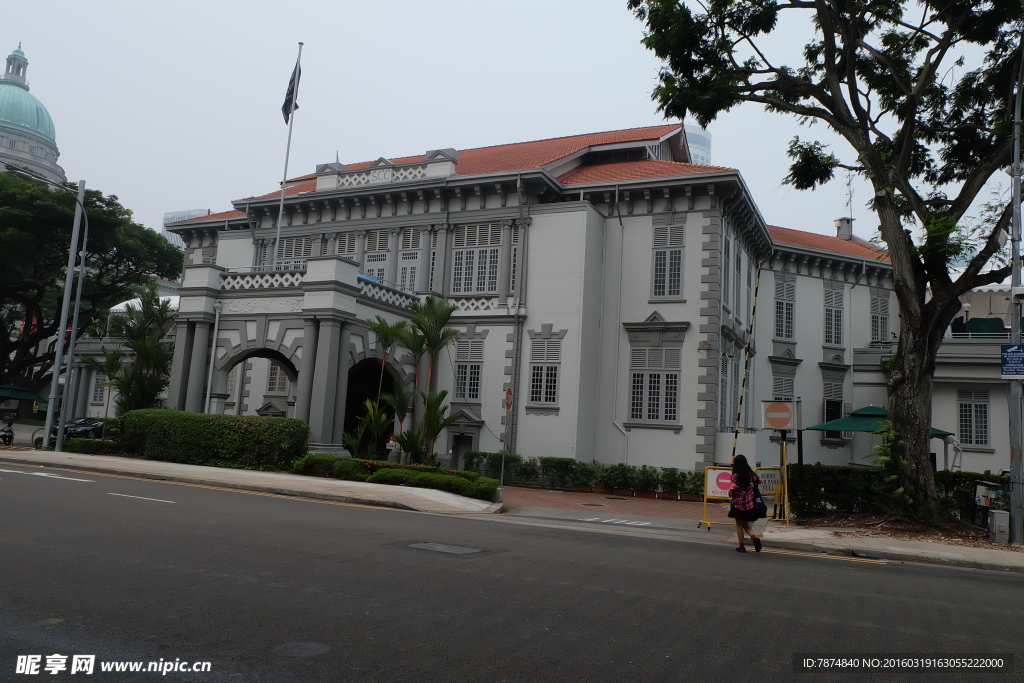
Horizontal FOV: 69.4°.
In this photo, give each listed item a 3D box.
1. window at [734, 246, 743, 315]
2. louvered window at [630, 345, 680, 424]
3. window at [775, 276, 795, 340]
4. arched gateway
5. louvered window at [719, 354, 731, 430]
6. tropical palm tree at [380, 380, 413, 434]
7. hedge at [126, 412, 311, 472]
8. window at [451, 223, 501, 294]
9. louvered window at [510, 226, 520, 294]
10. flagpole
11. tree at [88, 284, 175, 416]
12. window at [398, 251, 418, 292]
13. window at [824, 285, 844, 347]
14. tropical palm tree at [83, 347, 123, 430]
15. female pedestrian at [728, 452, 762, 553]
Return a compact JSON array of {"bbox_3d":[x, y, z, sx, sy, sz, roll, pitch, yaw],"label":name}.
[{"bbox_3d":[8.652,-2.236,28.259,0.160,2.450,1.250,0,-8,26],"label":"window"},{"bbox_3d":[4.895,1.472,25.218,1.740,2.520,0.160,0,-8,26],"label":"louvered window"},{"bbox_3d":[15.015,-1.654,40.633,1.350,3.150,0.150,6,-7,-19],"label":"window"},{"bbox_3d":[-7.875,1.176,29.060,7.565,7.280,7.293,0,-8,25],"label":"arched gateway"},{"bbox_3d":[7.336,1.772,25.511,0.160,2.500,1.400,0,-8,26],"label":"louvered window"},{"bbox_3d":[-3.504,2.562,22.834,0.950,2.700,0.950,3,-7,0],"label":"tropical palm tree"},{"bbox_3d":[-10.249,3.395,25.760,7.400,1.680,1.400,0,-8,26],"label":"hedge"},{"bbox_3d":[-1.512,-3.517,31.327,2.345,3.090,0.200,0,-8,25],"label":"window"},{"bbox_3d":[0.175,-3.474,30.547,0.521,2.978,0.200,0,-8,25],"label":"louvered window"},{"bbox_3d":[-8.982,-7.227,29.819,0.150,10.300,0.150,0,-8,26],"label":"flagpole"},{"bbox_3d":[-15.759,1.088,31.408,3.300,7.000,3.200,0,-8,26],"label":"tree"},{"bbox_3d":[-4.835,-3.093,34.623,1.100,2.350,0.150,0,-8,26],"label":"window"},{"bbox_3d":[14.890,-1.140,34.284,1.120,2.550,0.160,6,-8,-19],"label":"window"},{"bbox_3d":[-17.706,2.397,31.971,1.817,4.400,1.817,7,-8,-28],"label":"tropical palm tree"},{"bbox_3d":[3.927,2.706,12.393,0.520,1.600,0.480,9,-9,-38],"label":"female pedestrian"}]

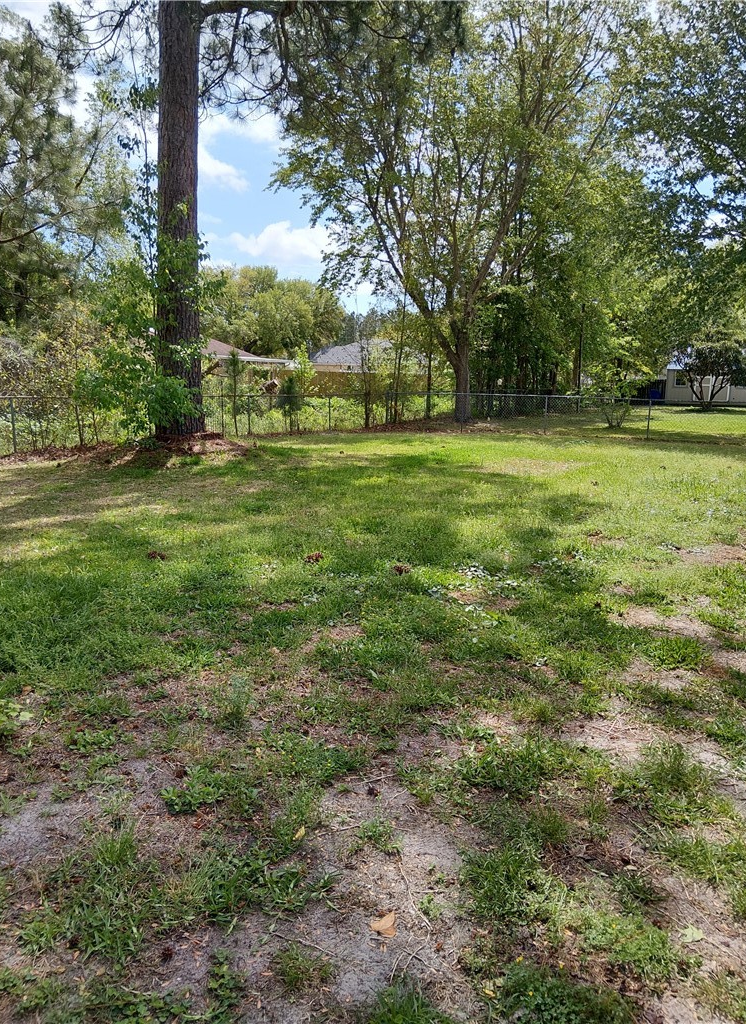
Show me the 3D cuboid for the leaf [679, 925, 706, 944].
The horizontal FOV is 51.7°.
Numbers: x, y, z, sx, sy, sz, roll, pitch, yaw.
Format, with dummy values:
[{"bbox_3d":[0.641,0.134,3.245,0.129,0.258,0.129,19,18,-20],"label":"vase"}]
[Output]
[{"bbox_3d":[0.893,1.180,2.160,0.088,0.016,0.060,-5,11,-29],"label":"leaf"}]

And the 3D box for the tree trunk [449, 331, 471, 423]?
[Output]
[{"bbox_3d":[3.180,-4.860,27.880,0.720,3.250,0.700,0,10,0],"label":"tree trunk"}]

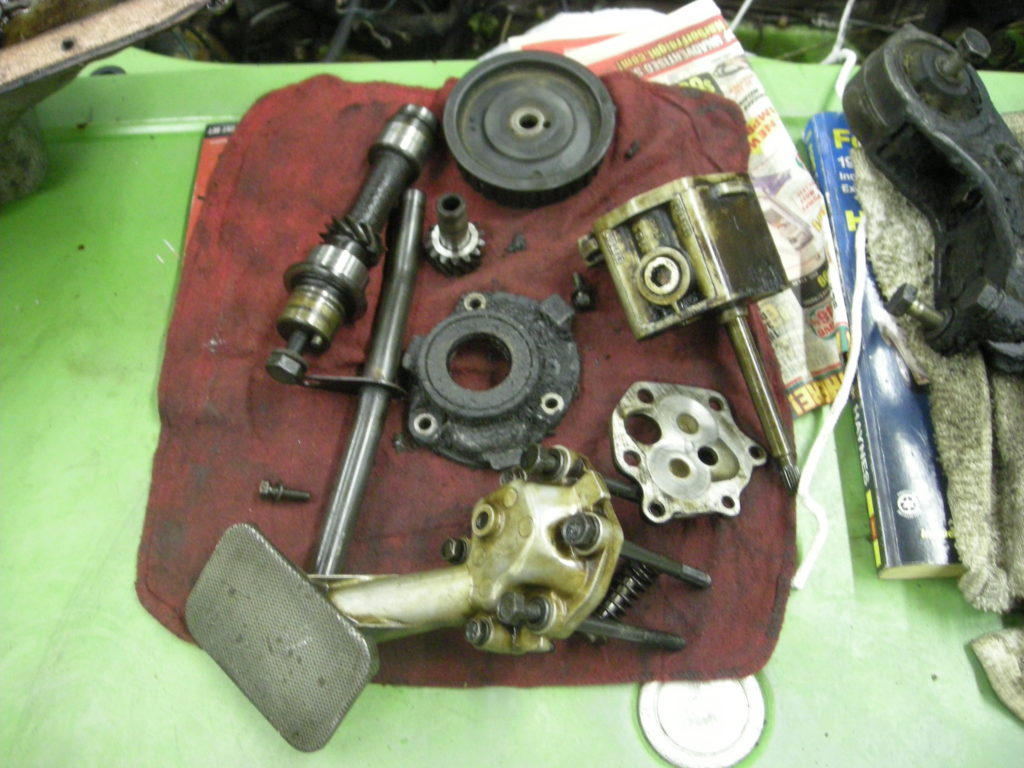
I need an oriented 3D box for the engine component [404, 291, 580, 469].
[{"bbox_3d":[-0.011,-0.004,0.547,0.095,0.021,0.097,0,66,0],"label":"engine component"}]

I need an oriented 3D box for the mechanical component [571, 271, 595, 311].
[{"bbox_3d":[0.038,-0.052,0.573,0.011,0.011,0.024,-11,67,-5],"label":"mechanical component"}]

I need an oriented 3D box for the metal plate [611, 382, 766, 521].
[{"bbox_3d":[0.092,0.033,0.535,0.077,0.011,0.077,-5,66,-2],"label":"metal plate"}]

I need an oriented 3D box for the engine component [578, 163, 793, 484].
[{"bbox_3d":[0.105,-0.021,0.554,0.095,0.066,0.168,-17,82,-7],"label":"engine component"}]

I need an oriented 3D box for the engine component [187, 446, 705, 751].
[{"bbox_3d":[-0.029,0.091,0.481,0.247,0.065,0.111,-14,67,-6],"label":"engine component"}]

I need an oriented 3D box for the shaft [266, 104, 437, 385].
[{"bbox_3d":[-0.087,-0.083,0.570,0.048,0.041,0.187,20,68,8],"label":"shaft"}]

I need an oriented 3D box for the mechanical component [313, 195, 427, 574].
[{"bbox_3d":[-0.075,-0.008,0.550,0.013,0.013,0.232,8,67,4],"label":"mechanical component"}]

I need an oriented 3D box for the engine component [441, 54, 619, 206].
[{"bbox_3d":[0.010,-0.150,0.609,0.100,0.021,0.100,0,66,0],"label":"engine component"}]

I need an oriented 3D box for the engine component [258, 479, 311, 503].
[{"bbox_3d":[-0.115,0.055,0.526,0.027,0.009,0.009,11,67,5],"label":"engine component"}]

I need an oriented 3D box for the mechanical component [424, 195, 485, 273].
[{"bbox_3d":[-0.032,-0.085,0.567,0.035,0.046,0.035,0,66,0],"label":"mechanical component"}]

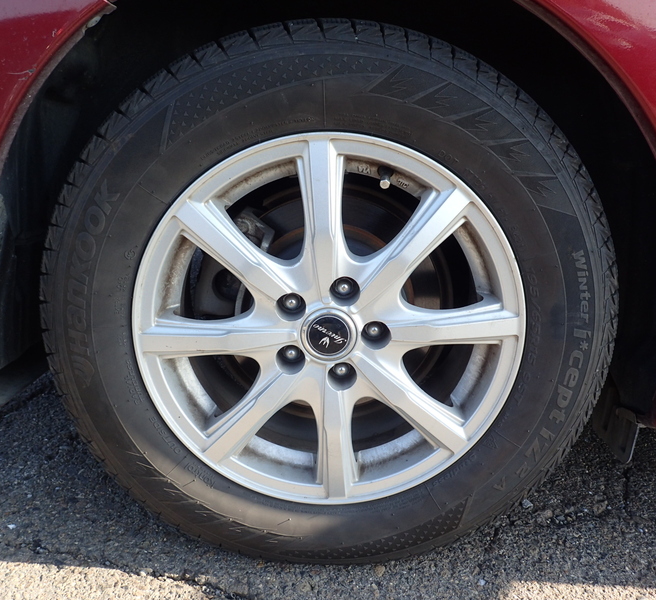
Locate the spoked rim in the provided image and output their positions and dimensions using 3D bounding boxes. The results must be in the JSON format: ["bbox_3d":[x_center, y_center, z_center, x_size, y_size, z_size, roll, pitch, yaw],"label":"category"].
[{"bbox_3d":[0.001,0.015,0.688,0.415,0.415,0.168,0,16,0],"label":"spoked rim"}]

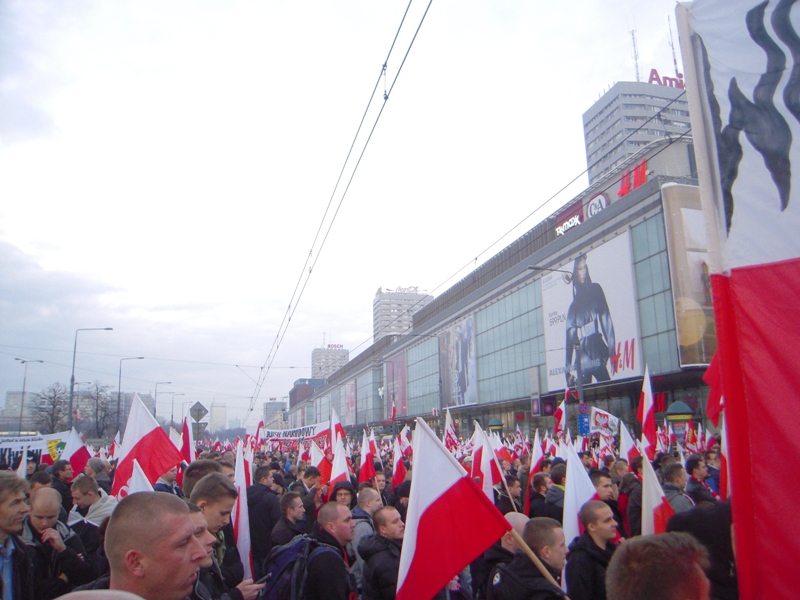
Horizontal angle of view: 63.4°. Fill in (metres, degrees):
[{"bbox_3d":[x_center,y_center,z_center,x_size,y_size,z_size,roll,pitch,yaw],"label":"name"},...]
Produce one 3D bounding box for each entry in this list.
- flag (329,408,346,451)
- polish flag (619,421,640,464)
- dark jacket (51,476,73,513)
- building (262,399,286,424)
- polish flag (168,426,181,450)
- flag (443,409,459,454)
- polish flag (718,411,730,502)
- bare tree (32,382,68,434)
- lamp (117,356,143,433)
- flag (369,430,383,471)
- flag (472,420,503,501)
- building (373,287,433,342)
[{"bbox_3d":[-1.150,2.420,12.000,0.340,0.820,0.250,0,-12,-5],"label":"flag"},{"bbox_3d":[2.949,1.865,8.296,0.310,0.740,0.250,-5,-12,18],"label":"polish flag"},{"bbox_3d":[-3.923,2.347,7.500,0.320,0.700,0.500,4,-13,-25],"label":"dark jacket"},{"bbox_3d":[-148.056,146.100,769.417,26.000,46.200,30.000,2,-12,-14],"label":"building"},{"bbox_3d":[-4.182,2.568,12.000,0.350,0.650,0.200,3,-13,-19],"label":"polish flag"},{"bbox_3d":[1.327,3.455,17.000,0.420,1.200,0.220,-2,-12,4],"label":"flag"},{"bbox_3d":[2.906,1.393,5.760,0.280,0.920,0.250,-7,-13,25],"label":"polish flag"},{"bbox_3d":[-34.249,11.612,63.412,4.700,8.700,4.500,5,-13,-28],"label":"bare tree"},{"bbox_3d":[-28.883,11.823,69.123,2.700,11.300,0.350,2,-12,-14],"label":"lamp"},{"bbox_3d":[-0.398,2.445,10.512,0.240,0.680,0.220,-1,-12,-2],"label":"flag"},{"bbox_3d":[0.926,1.739,6.925,0.370,0.900,0.280,-2,-12,7],"label":"flag"},{"bbox_3d":[2.091,36.001,350.669,30.000,80.000,16.000,2,-12,-13],"label":"building"}]

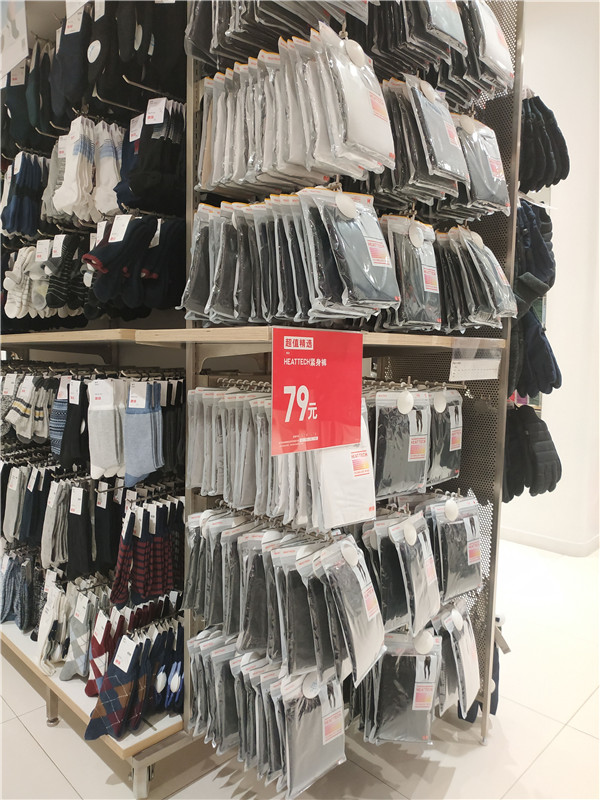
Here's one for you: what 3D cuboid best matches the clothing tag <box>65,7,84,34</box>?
[{"bbox_3d":[-0.617,-1.040,1.520,0.048,0.075,0.006,3,-8,17],"label":"clothing tag"}]

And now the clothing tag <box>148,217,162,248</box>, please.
[{"bbox_3d":[-0.373,-0.428,1.430,0.046,0.067,0.006,2,-3,43],"label":"clothing tag"}]

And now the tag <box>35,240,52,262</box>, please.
[{"bbox_3d":[-0.779,-0.451,1.680,0.045,0.066,0.004,5,-2,16],"label":"tag"}]

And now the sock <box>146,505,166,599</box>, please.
[{"bbox_3d":[-0.380,0.402,1.470,0.065,0.235,0.025,3,5,28],"label":"sock"}]

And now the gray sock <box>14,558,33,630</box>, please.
[{"bbox_3d":[-0.991,0.697,1.988,0.068,0.238,0.030,4,5,33],"label":"gray sock"}]

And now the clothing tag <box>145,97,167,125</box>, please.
[{"bbox_3d":[-0.360,-0.724,1.390,0.049,0.068,0.006,4,-6,17],"label":"clothing tag"}]

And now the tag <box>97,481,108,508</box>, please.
[{"bbox_3d":[-0.536,0.259,1.507,0.045,0.066,0.004,6,1,39],"label":"tag"}]

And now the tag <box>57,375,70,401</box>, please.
[{"bbox_3d":[-0.729,-0.037,1.720,0.046,0.072,0.006,2,-9,25],"label":"tag"}]

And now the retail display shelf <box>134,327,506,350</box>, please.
[{"bbox_3d":[0.105,-0.146,1.368,0.429,0.022,0.881,6,7,44],"label":"retail display shelf"}]

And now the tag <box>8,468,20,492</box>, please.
[{"bbox_3d":[-1.046,0.291,2.030,0.046,0.075,0.006,4,-4,32],"label":"tag"}]

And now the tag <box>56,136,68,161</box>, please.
[{"bbox_3d":[-0.712,-0.764,1.677,0.045,0.066,0.004,10,6,26],"label":"tag"}]

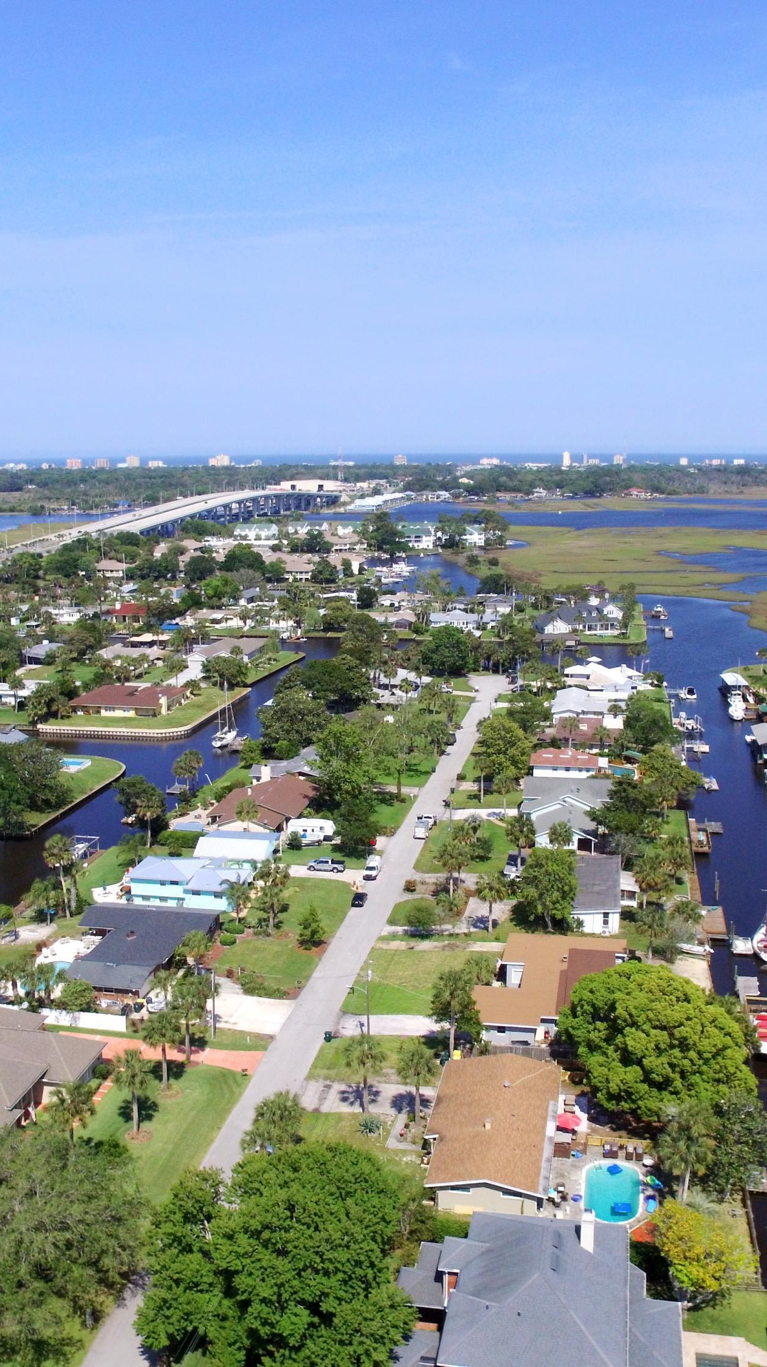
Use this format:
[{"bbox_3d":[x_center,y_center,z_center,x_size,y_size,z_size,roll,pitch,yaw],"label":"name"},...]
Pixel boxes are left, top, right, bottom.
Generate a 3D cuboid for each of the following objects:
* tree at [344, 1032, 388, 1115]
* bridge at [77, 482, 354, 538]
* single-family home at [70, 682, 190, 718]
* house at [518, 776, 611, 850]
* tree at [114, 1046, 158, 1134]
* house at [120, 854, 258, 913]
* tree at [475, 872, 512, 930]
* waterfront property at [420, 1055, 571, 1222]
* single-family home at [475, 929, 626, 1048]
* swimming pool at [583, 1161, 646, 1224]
[{"bbox_3d":[-1.649,38.089,102.896,4.264,8.648,4.264,0,12,0],"label":"tree"},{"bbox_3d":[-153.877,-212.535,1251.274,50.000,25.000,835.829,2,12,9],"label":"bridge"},{"bbox_3d":[-65.678,3.759,274.793,24.037,5.000,21.317,2,12,11],"label":"single-family home"},{"bbox_3d":[32.260,22.230,184.601,15.709,5.200,29.919,2,12,12],"label":"house"},{"bbox_3d":[-23.112,38.112,97.496,3.699,8.457,3.699,-4,13,-15],"label":"tree"},{"bbox_3d":[-27.876,28.446,151.272,16.200,5.800,10.200,2,13,12],"label":"house"},{"bbox_3d":[14.863,29.577,142.140,4.929,8.739,4.929,0,12,0],"label":"tree"},{"bbox_3d":[10.689,41.218,98.024,11.136,4.400,19.668,2,12,11],"label":"waterfront property"},{"bbox_3d":[19.680,34.853,121.934,16.800,3.900,23.000,2,13,12],"label":"single-family home"},{"bbox_3d":[19.736,44.063,90.342,5.400,1.100,8.100,2,13,12],"label":"swimming pool"}]

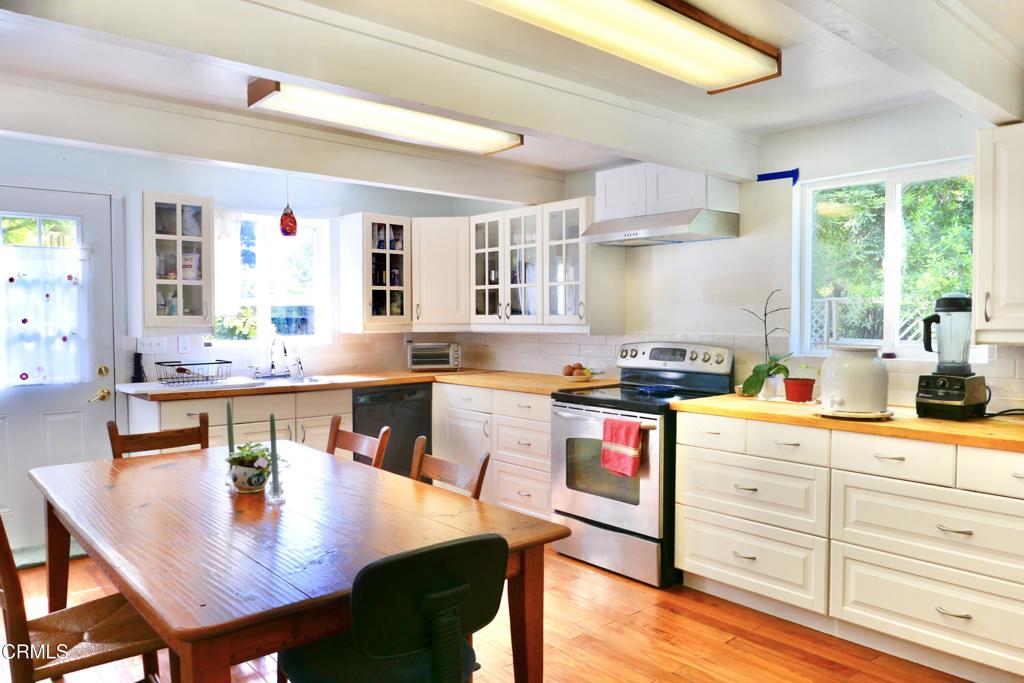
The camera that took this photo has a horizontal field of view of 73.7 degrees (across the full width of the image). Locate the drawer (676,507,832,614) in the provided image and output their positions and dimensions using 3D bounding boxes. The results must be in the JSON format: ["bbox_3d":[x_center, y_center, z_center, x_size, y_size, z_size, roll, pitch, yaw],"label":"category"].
[{"bbox_3d":[1.228,0.981,3.287,0.400,0.327,0.762,-2,2,-42],"label":"drawer"}]

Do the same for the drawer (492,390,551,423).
[{"bbox_3d":[0.215,0.405,4.389,0.400,0.147,0.578,-2,2,-42],"label":"drawer"}]

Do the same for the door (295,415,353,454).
[{"bbox_3d":[-1.198,0.790,4.386,0.378,0.617,0.020,-2,2,-42],"label":"door"}]

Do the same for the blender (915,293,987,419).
[{"bbox_3d":[1.875,0.057,2.908,0.222,0.522,0.187,-2,3,-35],"label":"blender"}]

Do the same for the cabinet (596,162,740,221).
[{"bbox_3d":[0.877,-0.851,3.922,0.379,0.294,0.735,-2,3,-42],"label":"cabinet"}]

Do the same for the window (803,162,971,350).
[{"bbox_3d":[1.805,-0.371,3.323,0.090,0.906,0.860,-2,2,-42],"label":"window"}]

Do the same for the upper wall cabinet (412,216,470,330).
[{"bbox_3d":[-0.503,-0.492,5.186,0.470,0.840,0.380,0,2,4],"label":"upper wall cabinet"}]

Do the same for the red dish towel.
[{"bbox_3d":[0.558,0.543,3.515,0.055,0.278,0.240,-2,3,-42],"label":"red dish towel"}]

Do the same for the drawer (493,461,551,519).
[{"bbox_3d":[0.280,0.919,4.426,0.540,0.298,0.607,-2,3,-42],"label":"drawer"}]

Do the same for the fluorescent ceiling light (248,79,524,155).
[{"bbox_3d":[-0.525,-1.047,3.175,1.267,0.105,0.310,-2,2,-42],"label":"fluorescent ceiling light"}]

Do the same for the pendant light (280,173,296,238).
[{"bbox_3d":[-1.423,-0.886,4.340,0.105,0.435,0.105,-2,3,-42],"label":"pendant light"}]

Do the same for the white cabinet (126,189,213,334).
[{"bbox_3d":[-2.167,-0.469,4.339,0.408,0.863,0.370,-2,2,-42],"label":"white cabinet"}]

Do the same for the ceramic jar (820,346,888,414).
[{"bbox_3d":[1.553,0.169,3.091,0.295,0.279,0.272,0,2,0],"label":"ceramic jar"}]

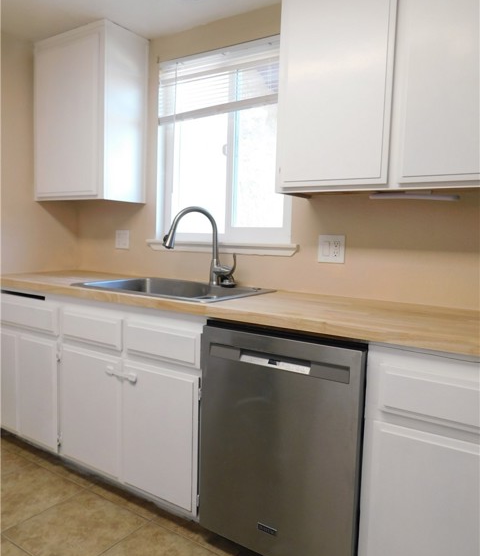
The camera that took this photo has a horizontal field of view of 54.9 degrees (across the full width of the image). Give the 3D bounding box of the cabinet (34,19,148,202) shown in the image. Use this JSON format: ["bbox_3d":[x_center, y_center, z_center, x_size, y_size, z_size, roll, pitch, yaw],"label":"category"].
[{"bbox_3d":[-0.883,-0.903,2.708,0.617,0.910,0.310,5,6,34],"label":"cabinet"}]

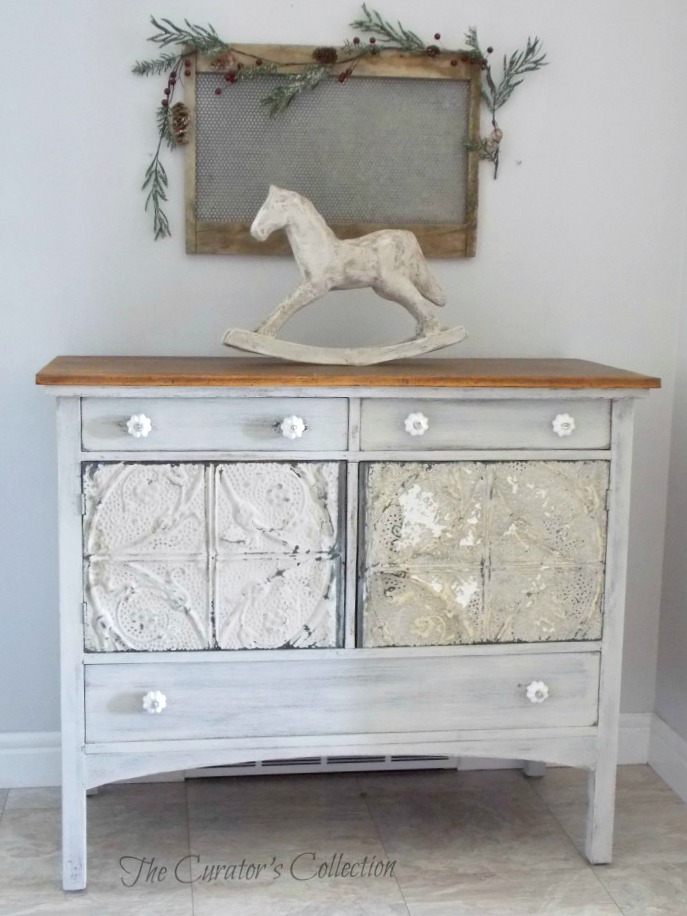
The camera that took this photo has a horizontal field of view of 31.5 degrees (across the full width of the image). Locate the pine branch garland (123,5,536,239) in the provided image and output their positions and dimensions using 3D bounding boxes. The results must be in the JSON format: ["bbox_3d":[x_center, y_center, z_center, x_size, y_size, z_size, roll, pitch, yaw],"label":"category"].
[{"bbox_3d":[0.001,-0.690,2.533,0.859,0.473,0.080,0,8,-8],"label":"pine branch garland"}]

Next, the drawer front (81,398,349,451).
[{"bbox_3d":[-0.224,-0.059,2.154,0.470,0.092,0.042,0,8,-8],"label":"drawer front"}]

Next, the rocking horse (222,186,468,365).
[{"bbox_3d":[0.010,-0.363,2.444,0.488,0.347,0.105,-1,8,-12],"label":"rocking horse"}]

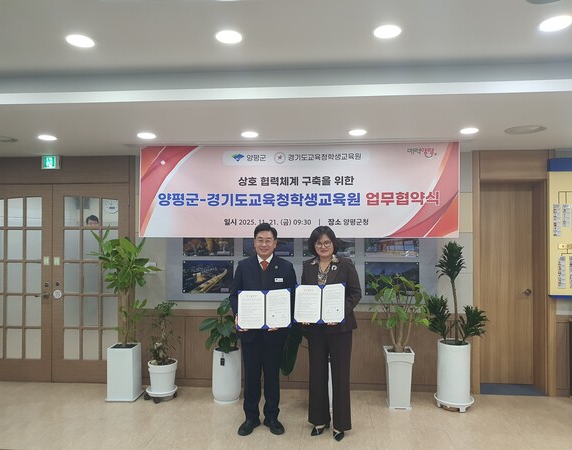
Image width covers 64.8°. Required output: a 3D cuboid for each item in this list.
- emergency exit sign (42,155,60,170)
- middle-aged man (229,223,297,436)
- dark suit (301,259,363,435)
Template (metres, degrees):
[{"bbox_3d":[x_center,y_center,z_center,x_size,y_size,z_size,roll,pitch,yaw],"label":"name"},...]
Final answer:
[{"bbox_3d":[-2.497,-0.659,4.798,0.151,0.149,0.086,0,0,4],"label":"emergency exit sign"},{"bbox_3d":[-0.187,0.839,3.752,0.563,1.714,0.412,0,0,-1],"label":"middle-aged man"},{"bbox_3d":[0.377,0.973,3.732,0.503,1.422,0.352,0,0,12],"label":"dark suit"}]

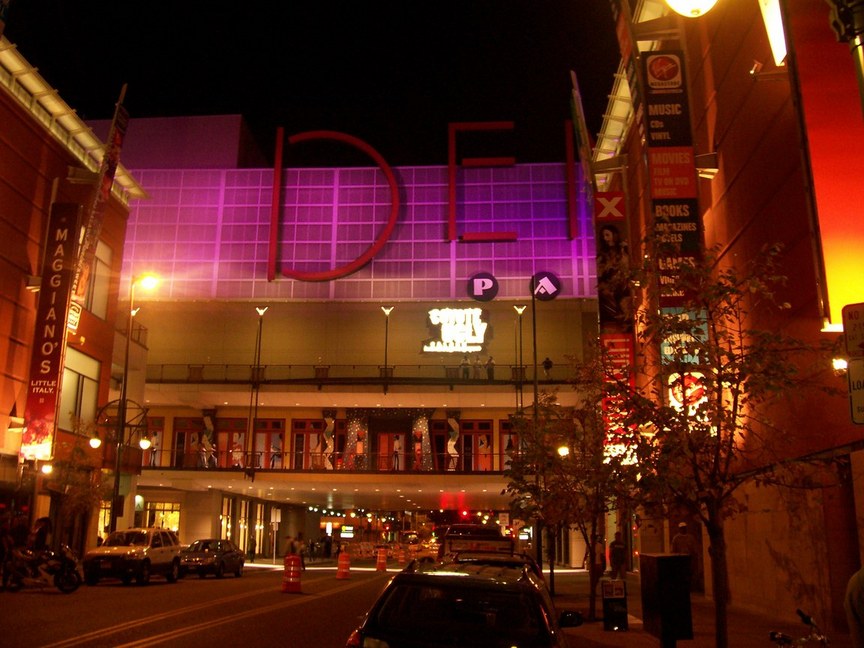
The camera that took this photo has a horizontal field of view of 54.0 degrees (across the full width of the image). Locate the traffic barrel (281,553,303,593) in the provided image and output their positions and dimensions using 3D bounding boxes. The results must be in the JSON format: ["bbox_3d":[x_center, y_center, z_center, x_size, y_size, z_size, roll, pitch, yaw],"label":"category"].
[{"bbox_3d":[-4.114,7.310,24.895,0.580,1.050,0.580,-1,-15,3],"label":"traffic barrel"}]

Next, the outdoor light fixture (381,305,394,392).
[{"bbox_3d":[-2.812,1.513,53.619,0.800,5.450,0.400,0,-15,2],"label":"outdoor light fixture"}]

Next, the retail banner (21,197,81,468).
[{"bbox_3d":[-14.206,0.089,31.793,1.100,9.900,0.250,-1,-15,3],"label":"retail banner"}]

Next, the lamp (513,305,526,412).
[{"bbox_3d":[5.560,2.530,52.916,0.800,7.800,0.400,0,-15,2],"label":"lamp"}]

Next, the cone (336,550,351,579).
[{"bbox_3d":[-3.463,9.351,33.125,0.550,1.030,0.550,-1,-15,3],"label":"cone"}]

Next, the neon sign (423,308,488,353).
[{"bbox_3d":[1.582,0.431,57.811,4.450,3.050,0.300,0,-15,2],"label":"neon sign"}]

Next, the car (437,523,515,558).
[{"bbox_3d":[1.243,6.595,23.669,1.860,1.850,4.800,-1,-15,3],"label":"car"}]

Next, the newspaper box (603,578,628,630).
[{"bbox_3d":[3.465,5.321,16.124,0.420,0.923,0.420,-1,-15,7],"label":"newspaper box"}]

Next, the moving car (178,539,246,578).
[{"bbox_3d":[-8.915,9.545,34.702,1.750,1.420,4.550,0,-15,1],"label":"moving car"}]

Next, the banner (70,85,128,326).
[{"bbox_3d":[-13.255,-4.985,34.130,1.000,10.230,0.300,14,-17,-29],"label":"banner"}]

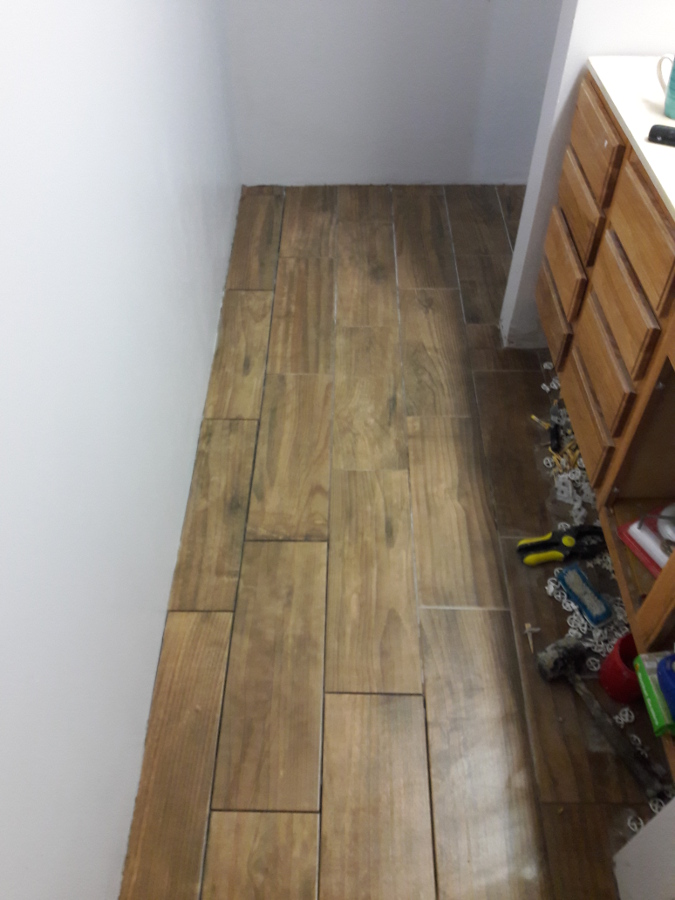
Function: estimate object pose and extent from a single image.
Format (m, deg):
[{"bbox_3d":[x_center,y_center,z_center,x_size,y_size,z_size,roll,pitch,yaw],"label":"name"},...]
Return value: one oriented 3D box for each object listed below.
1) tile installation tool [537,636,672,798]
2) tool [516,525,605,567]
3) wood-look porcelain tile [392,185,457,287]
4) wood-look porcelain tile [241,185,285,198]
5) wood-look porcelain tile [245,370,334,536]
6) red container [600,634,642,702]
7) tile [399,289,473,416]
[{"bbox_3d":[0.536,0.532,1.468,0.105,0.067,0.328,-20,51,-17],"label":"tile installation tool"},{"bbox_3d":[0.554,0.234,1.753,0.227,0.036,0.085,-7,49,-6],"label":"tool"},{"bbox_3d":[0.313,-0.785,2.661,0.207,0.010,0.658,1,48,1],"label":"wood-look porcelain tile"},{"bbox_3d":[-0.294,-1.012,2.861,0.165,0.010,0.074,1,48,1],"label":"wood-look porcelain tile"},{"bbox_3d":[-0.121,0.003,1.987,0.205,0.010,0.605,1,48,1],"label":"wood-look porcelain tile"},{"bbox_3d":[0.604,0.444,1.486,0.102,0.115,0.102,1,48,1],"label":"red container"},{"bbox_3d":[0.305,-0.317,2.272,0.206,0.010,0.605,1,48,1],"label":"tile"}]

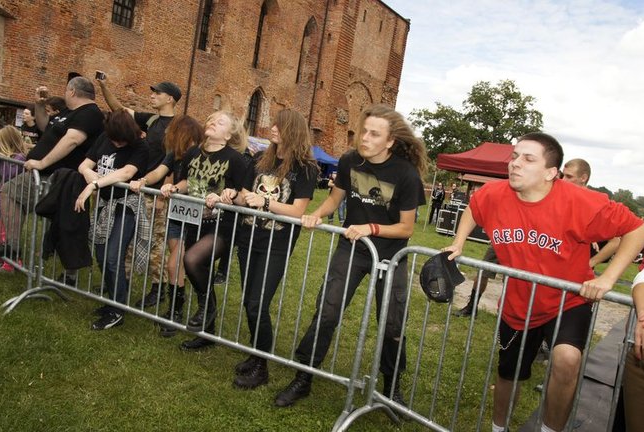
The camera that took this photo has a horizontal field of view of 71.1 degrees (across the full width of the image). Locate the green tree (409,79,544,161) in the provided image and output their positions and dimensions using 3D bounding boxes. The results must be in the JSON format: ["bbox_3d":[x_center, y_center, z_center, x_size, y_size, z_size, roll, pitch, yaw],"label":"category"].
[{"bbox_3d":[12.800,-6.064,38.000,11.500,12.000,10.500,10,5,17],"label":"green tree"}]

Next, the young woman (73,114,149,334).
[{"bbox_3d":[-1.500,-0.002,3.280,0.560,1.530,0.600,10,5,14],"label":"young woman"}]

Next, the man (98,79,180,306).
[{"bbox_3d":[-1.400,-0.168,3.680,0.720,1.820,0.580,4,6,-42],"label":"man"}]

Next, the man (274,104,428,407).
[{"bbox_3d":[0.180,0.231,2.520,0.740,1.700,0.650,10,5,21],"label":"man"}]

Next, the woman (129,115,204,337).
[{"bbox_3d":[-1.110,0.050,3.300,0.500,1.540,0.580,11,5,29],"label":"woman"}]

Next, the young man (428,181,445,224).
[{"bbox_3d":[5.000,-0.515,19.600,0.550,1.780,0.400,10,5,17],"label":"young man"}]

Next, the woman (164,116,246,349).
[{"bbox_3d":[-0.760,0.094,3.050,0.540,1.600,0.580,11,5,24],"label":"woman"}]

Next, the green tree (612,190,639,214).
[{"bbox_3d":[56.500,-1.289,85.000,5.000,7.900,5.000,10,5,17],"label":"green tree"}]

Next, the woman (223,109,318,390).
[{"bbox_3d":[-0.310,0.175,2.720,0.560,1.630,0.520,11,5,22],"label":"woman"}]

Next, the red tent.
[{"bbox_3d":[6.200,-0.640,14.700,4.000,3.200,3.000,13,7,43],"label":"red tent"}]

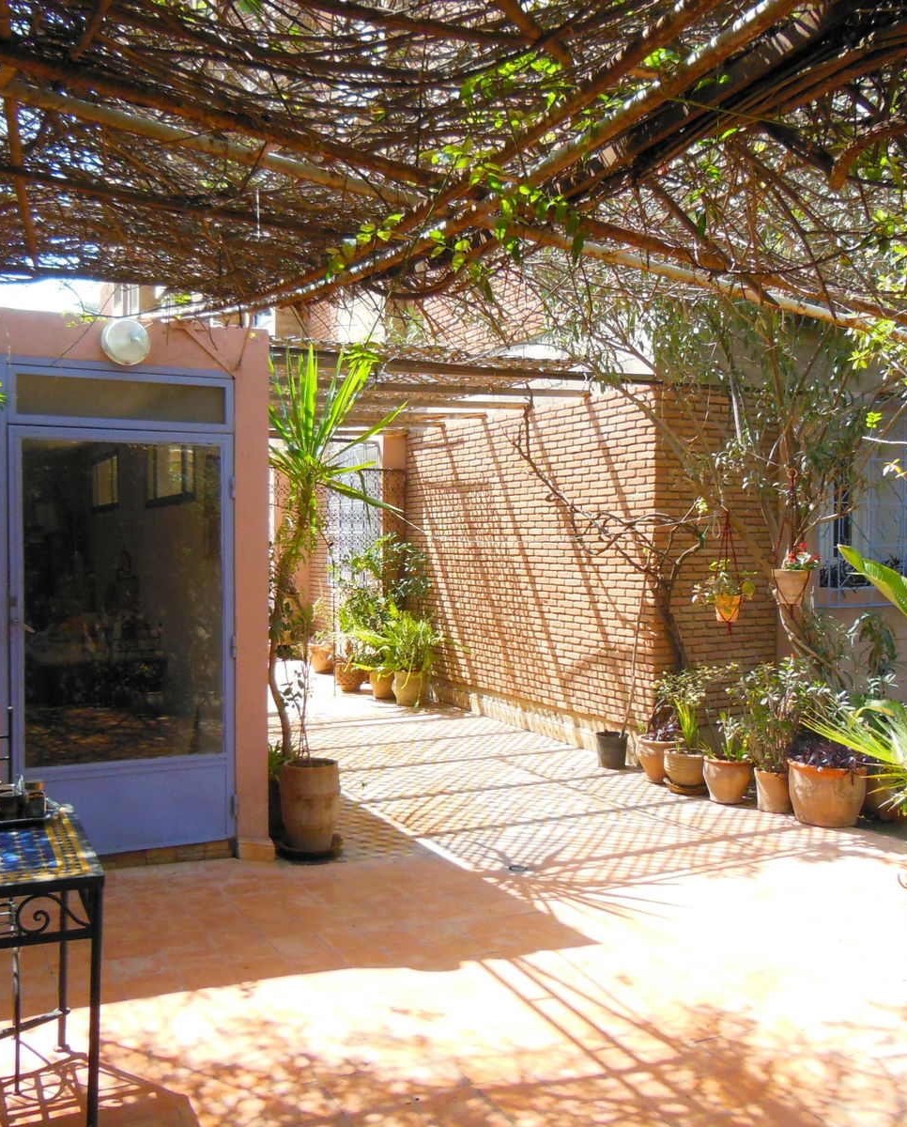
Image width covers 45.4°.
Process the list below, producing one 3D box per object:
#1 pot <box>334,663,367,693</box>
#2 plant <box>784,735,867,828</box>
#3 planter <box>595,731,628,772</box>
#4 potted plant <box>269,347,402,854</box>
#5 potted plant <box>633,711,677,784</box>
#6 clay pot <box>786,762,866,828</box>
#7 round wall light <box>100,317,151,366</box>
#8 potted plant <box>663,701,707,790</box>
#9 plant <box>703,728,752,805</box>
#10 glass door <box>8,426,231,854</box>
[{"bbox_3d":[-1.101,1.215,11.703,0.345,0.300,0.345,0,1,-5],"label":"pot"},{"bbox_3d":[2.144,1.232,6.226,0.453,0.491,0.453,1,1,19],"label":"plant"},{"bbox_3d":[1.127,1.332,7.709,0.227,0.248,0.227,0,1,8],"label":"planter"},{"bbox_3d":[-0.689,0.193,5.557,0.874,2.583,0.831,0,1,-7],"label":"potted plant"},{"bbox_3d":[1.373,1.218,7.227,0.323,0.474,0.323,0,1,11],"label":"potted plant"},{"bbox_3d":[2.148,1.313,6.228,0.433,0.329,0.433,1,1,19],"label":"clay pot"},{"bbox_3d":[-1.566,-1.063,5.181,0.228,0.228,0.100,0,1,-26],"label":"round wall light"},{"bbox_3d":[1.505,1.175,7.016,0.290,0.568,0.290,0,1,12],"label":"potted plant"},{"bbox_3d":[1.703,1.240,6.721,0.303,0.452,0.303,0,1,14],"label":"plant"},{"bbox_3d":[-1.590,0.377,5.268,1.045,2.039,0.050,0,1,-26],"label":"glass door"}]

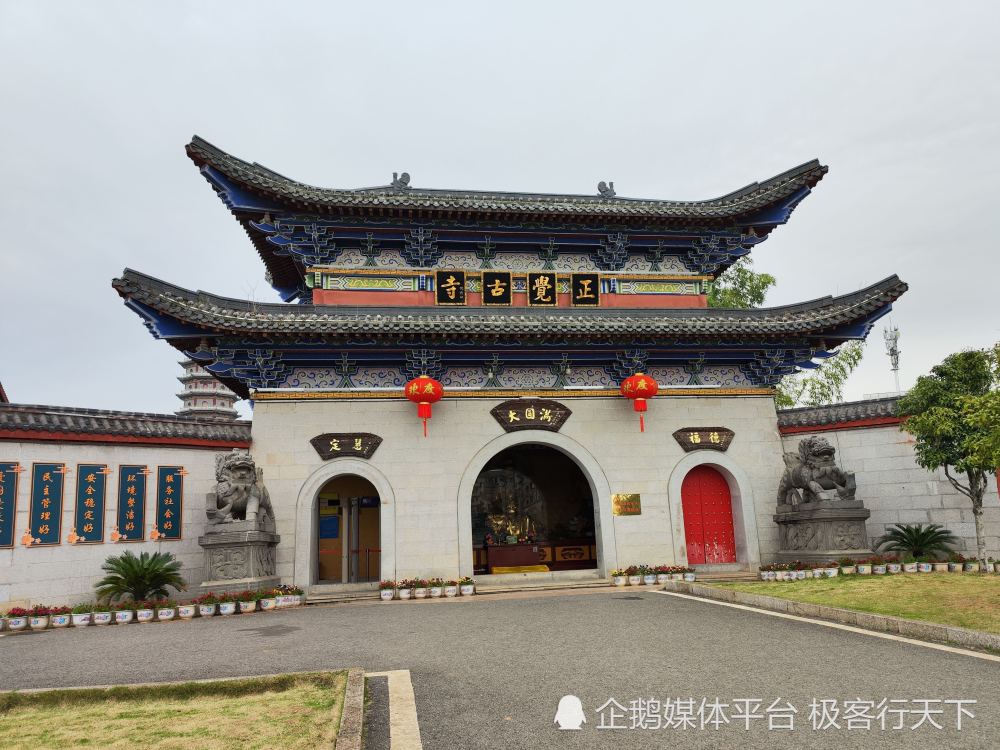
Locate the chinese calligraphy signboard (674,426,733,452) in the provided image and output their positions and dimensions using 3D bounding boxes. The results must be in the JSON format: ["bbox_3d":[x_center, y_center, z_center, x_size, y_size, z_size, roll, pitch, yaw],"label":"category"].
[{"bbox_3d":[4.817,1.534,16.372,1.552,0.593,0.100,-1,-12,-7],"label":"chinese calligraphy signboard"}]

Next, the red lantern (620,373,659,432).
[{"bbox_3d":[3.182,0.620,15.814,0.859,1.330,0.859,-1,-12,-7],"label":"red lantern"}]

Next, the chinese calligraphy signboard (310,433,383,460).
[{"bbox_3d":[-3.390,1.583,15.362,1.587,0.623,0.100,-1,-12,-7],"label":"chinese calligraphy signboard"}]

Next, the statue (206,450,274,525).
[{"bbox_3d":[-5.171,2.234,13.815,1.050,1.415,1.400,-1,-12,-4],"label":"statue"}]

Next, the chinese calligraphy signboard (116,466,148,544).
[{"bbox_3d":[-6.888,2.398,12.969,0.060,1.418,0.523,-12,-15,40],"label":"chinese calligraphy signboard"}]

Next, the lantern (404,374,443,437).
[{"bbox_3d":[-1.651,0.678,15.212,0.827,1.333,0.827,-1,-12,-7],"label":"lantern"}]

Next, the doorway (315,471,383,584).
[{"bbox_3d":[-3.349,3.343,15.211,1.487,2.328,0.450,-1,-12,-7],"label":"doorway"}]

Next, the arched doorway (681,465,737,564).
[{"bbox_3d":[4.900,3.317,16.531,1.490,2.307,0.120,-1,-12,-7],"label":"arched doorway"}]

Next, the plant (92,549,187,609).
[{"bbox_3d":[-6.434,3.678,12.425,1.621,1.073,1.621,-12,-15,40],"label":"plant"}]

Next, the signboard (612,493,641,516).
[{"bbox_3d":[2.889,2.968,15.836,0.658,0.493,0.040,-1,-12,-7],"label":"signboard"}]

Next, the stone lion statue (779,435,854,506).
[{"bbox_3d":[6.994,2.124,15.321,1.050,1.485,1.400,1,-12,-12],"label":"stone lion statue"}]

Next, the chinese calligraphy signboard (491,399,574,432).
[{"bbox_3d":[0.728,0.945,16.025,1.919,0.821,0.100,-1,-12,-7],"label":"chinese calligraphy signboard"}]

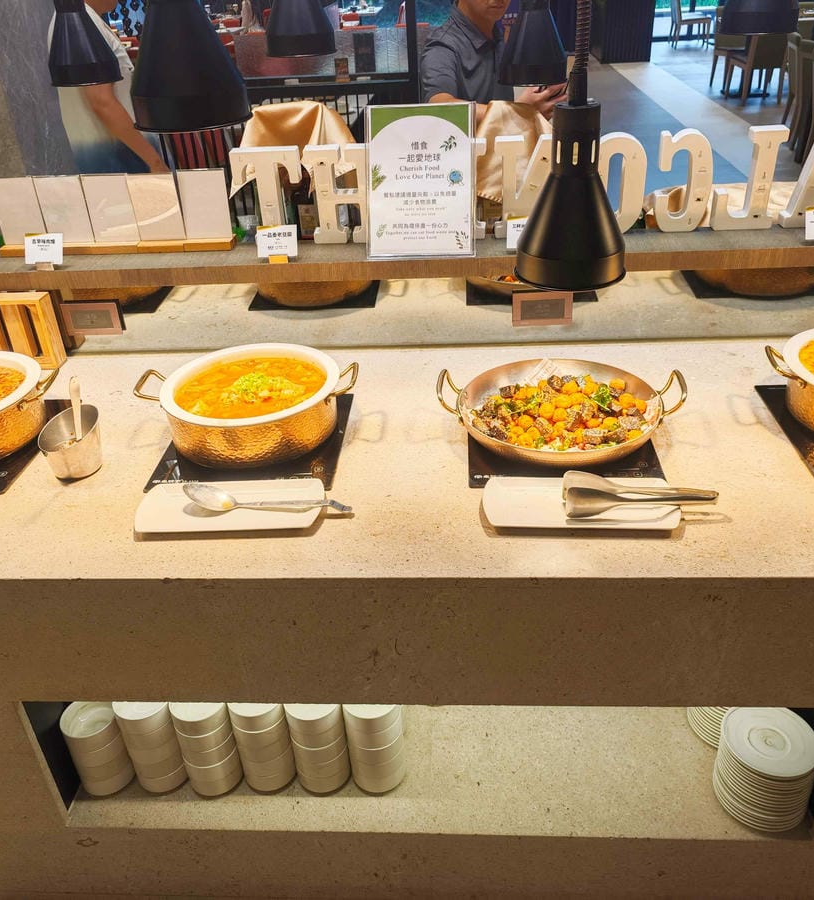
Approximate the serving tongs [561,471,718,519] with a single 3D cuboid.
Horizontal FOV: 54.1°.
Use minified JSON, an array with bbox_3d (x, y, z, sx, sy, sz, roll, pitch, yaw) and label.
[{"bbox_3d":[0.332,0.064,1.133,0.220,0.050,0.056,-1,31,4],"label":"serving tongs"}]

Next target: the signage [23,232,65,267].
[{"bbox_3d":[-0.751,-0.419,1.656,0.082,0.062,0.014,0,9,5],"label":"signage"}]

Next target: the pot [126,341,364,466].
[{"bbox_3d":[-0.270,-0.082,1.405,0.380,0.106,0.314,-3,31,0],"label":"pot"}]

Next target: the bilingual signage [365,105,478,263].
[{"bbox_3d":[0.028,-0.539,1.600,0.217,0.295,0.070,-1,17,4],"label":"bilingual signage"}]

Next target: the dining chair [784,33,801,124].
[{"bbox_3d":[3.907,-3.499,7.592,0.550,0.850,0.460,2,32,9],"label":"dining chair"}]

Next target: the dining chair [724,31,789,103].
[{"bbox_3d":[4.065,-4.463,9.165,0.460,0.850,0.550,1,31,6],"label":"dining chair"}]

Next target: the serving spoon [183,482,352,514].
[{"bbox_3d":[-0.209,0.071,1.188,0.263,0.028,0.050,4,32,11],"label":"serving spoon"}]

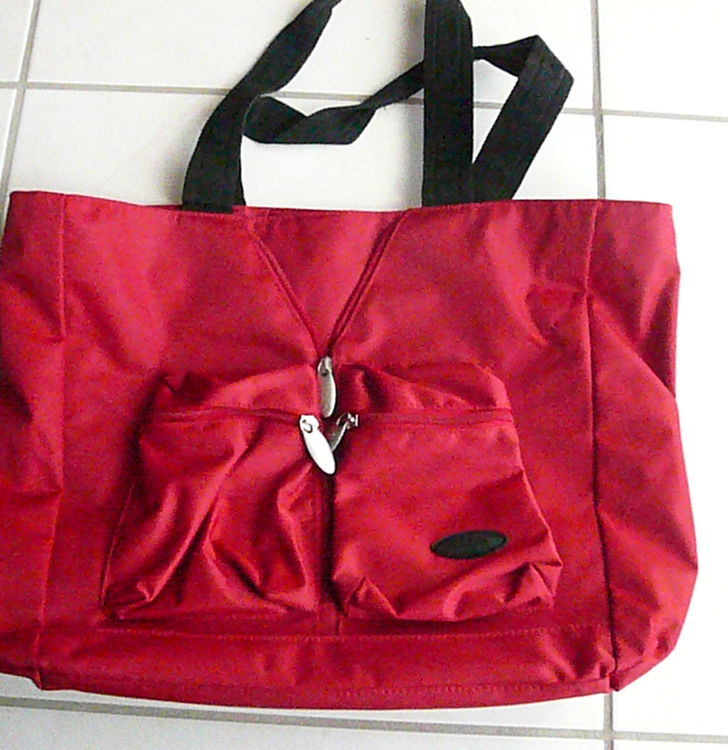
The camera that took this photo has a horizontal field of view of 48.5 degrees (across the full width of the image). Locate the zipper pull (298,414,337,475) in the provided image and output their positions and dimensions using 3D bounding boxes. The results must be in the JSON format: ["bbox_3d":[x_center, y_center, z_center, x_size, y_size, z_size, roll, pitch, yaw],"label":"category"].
[{"bbox_3d":[-0.025,0.038,0.442,0.009,0.004,0.036,-22,79,-5],"label":"zipper pull"}]

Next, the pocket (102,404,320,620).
[{"bbox_3d":[-0.083,0.073,0.448,0.117,0.030,0.110,-1,78,0],"label":"pocket"}]

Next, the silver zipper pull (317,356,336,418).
[{"bbox_3d":[-0.021,0.007,0.454,0.009,0.004,0.036,-7,77,17],"label":"silver zipper pull"}]

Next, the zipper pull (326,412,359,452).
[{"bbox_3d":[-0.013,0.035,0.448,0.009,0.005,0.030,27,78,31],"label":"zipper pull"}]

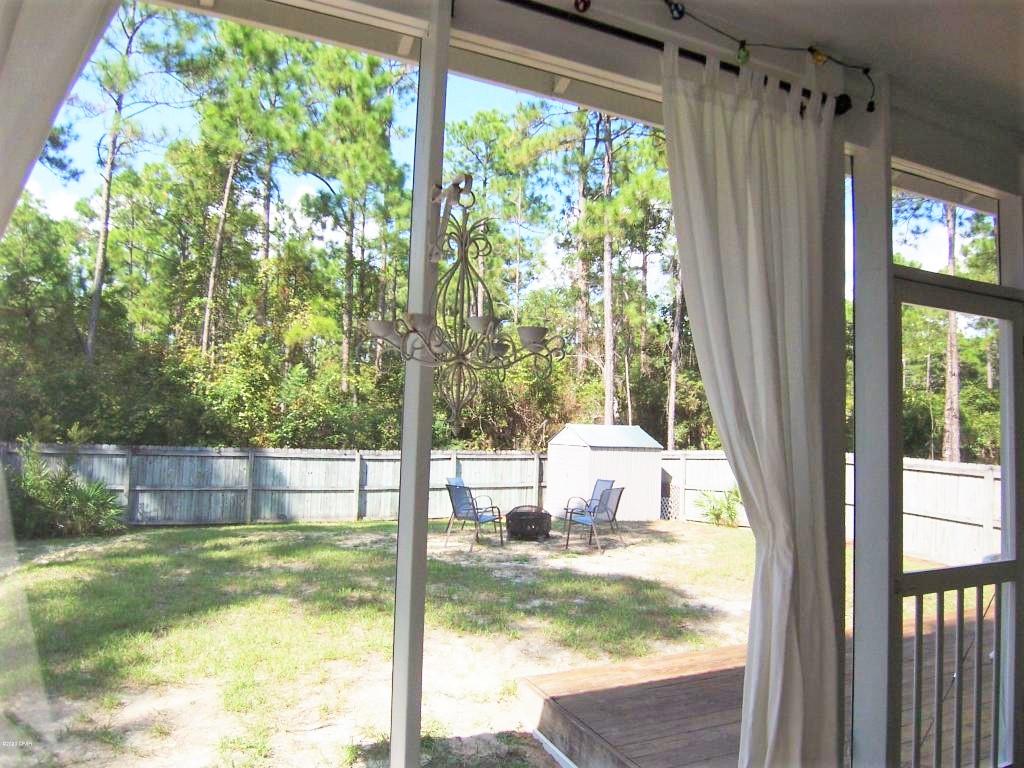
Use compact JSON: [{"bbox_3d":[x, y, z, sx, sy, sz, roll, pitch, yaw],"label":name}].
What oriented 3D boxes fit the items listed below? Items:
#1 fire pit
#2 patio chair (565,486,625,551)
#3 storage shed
[{"bbox_3d":[0.273,2.297,11.268,0.750,0.530,0.750,2,-4,0],"label":"fire pit"},{"bbox_3d":[1.297,2.079,10.486,0.690,0.920,0.580,-1,-5,36],"label":"patio chair"},{"bbox_3d":[2.244,2.084,16.434,2.000,2.150,1.930,4,-4,-26],"label":"storage shed"}]

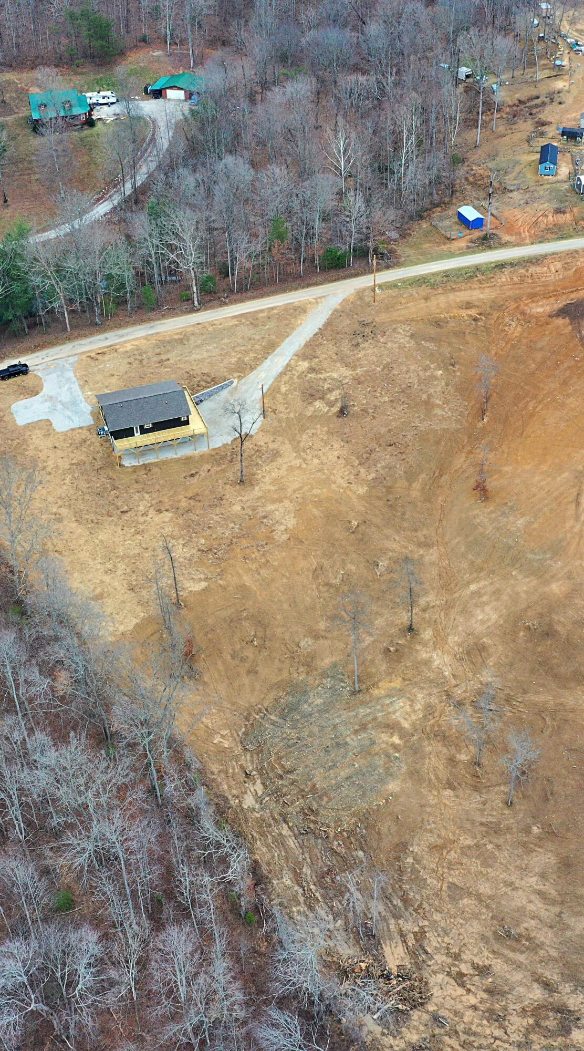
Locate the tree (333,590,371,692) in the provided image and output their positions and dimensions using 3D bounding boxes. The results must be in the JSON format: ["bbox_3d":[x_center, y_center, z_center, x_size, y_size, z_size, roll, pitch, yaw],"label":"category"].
[{"bbox_3d":[8.500,15.400,161.000,4.900,17.600,4.900,-3,37,0],"label":"tree"}]

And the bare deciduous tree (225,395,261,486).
[{"bbox_3d":[-8.600,-13.800,200.200,5.900,16.400,5.900,-3,37,0],"label":"bare deciduous tree"}]

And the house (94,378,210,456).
[{"bbox_3d":[-24.600,-18.800,215.000,16.200,7.000,15.000,-13,38,-13],"label":"house"}]

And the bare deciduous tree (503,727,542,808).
[{"bbox_3d":[26.500,28.800,146.300,4.700,13.400,4.700,-3,37,0],"label":"bare deciduous tree"}]

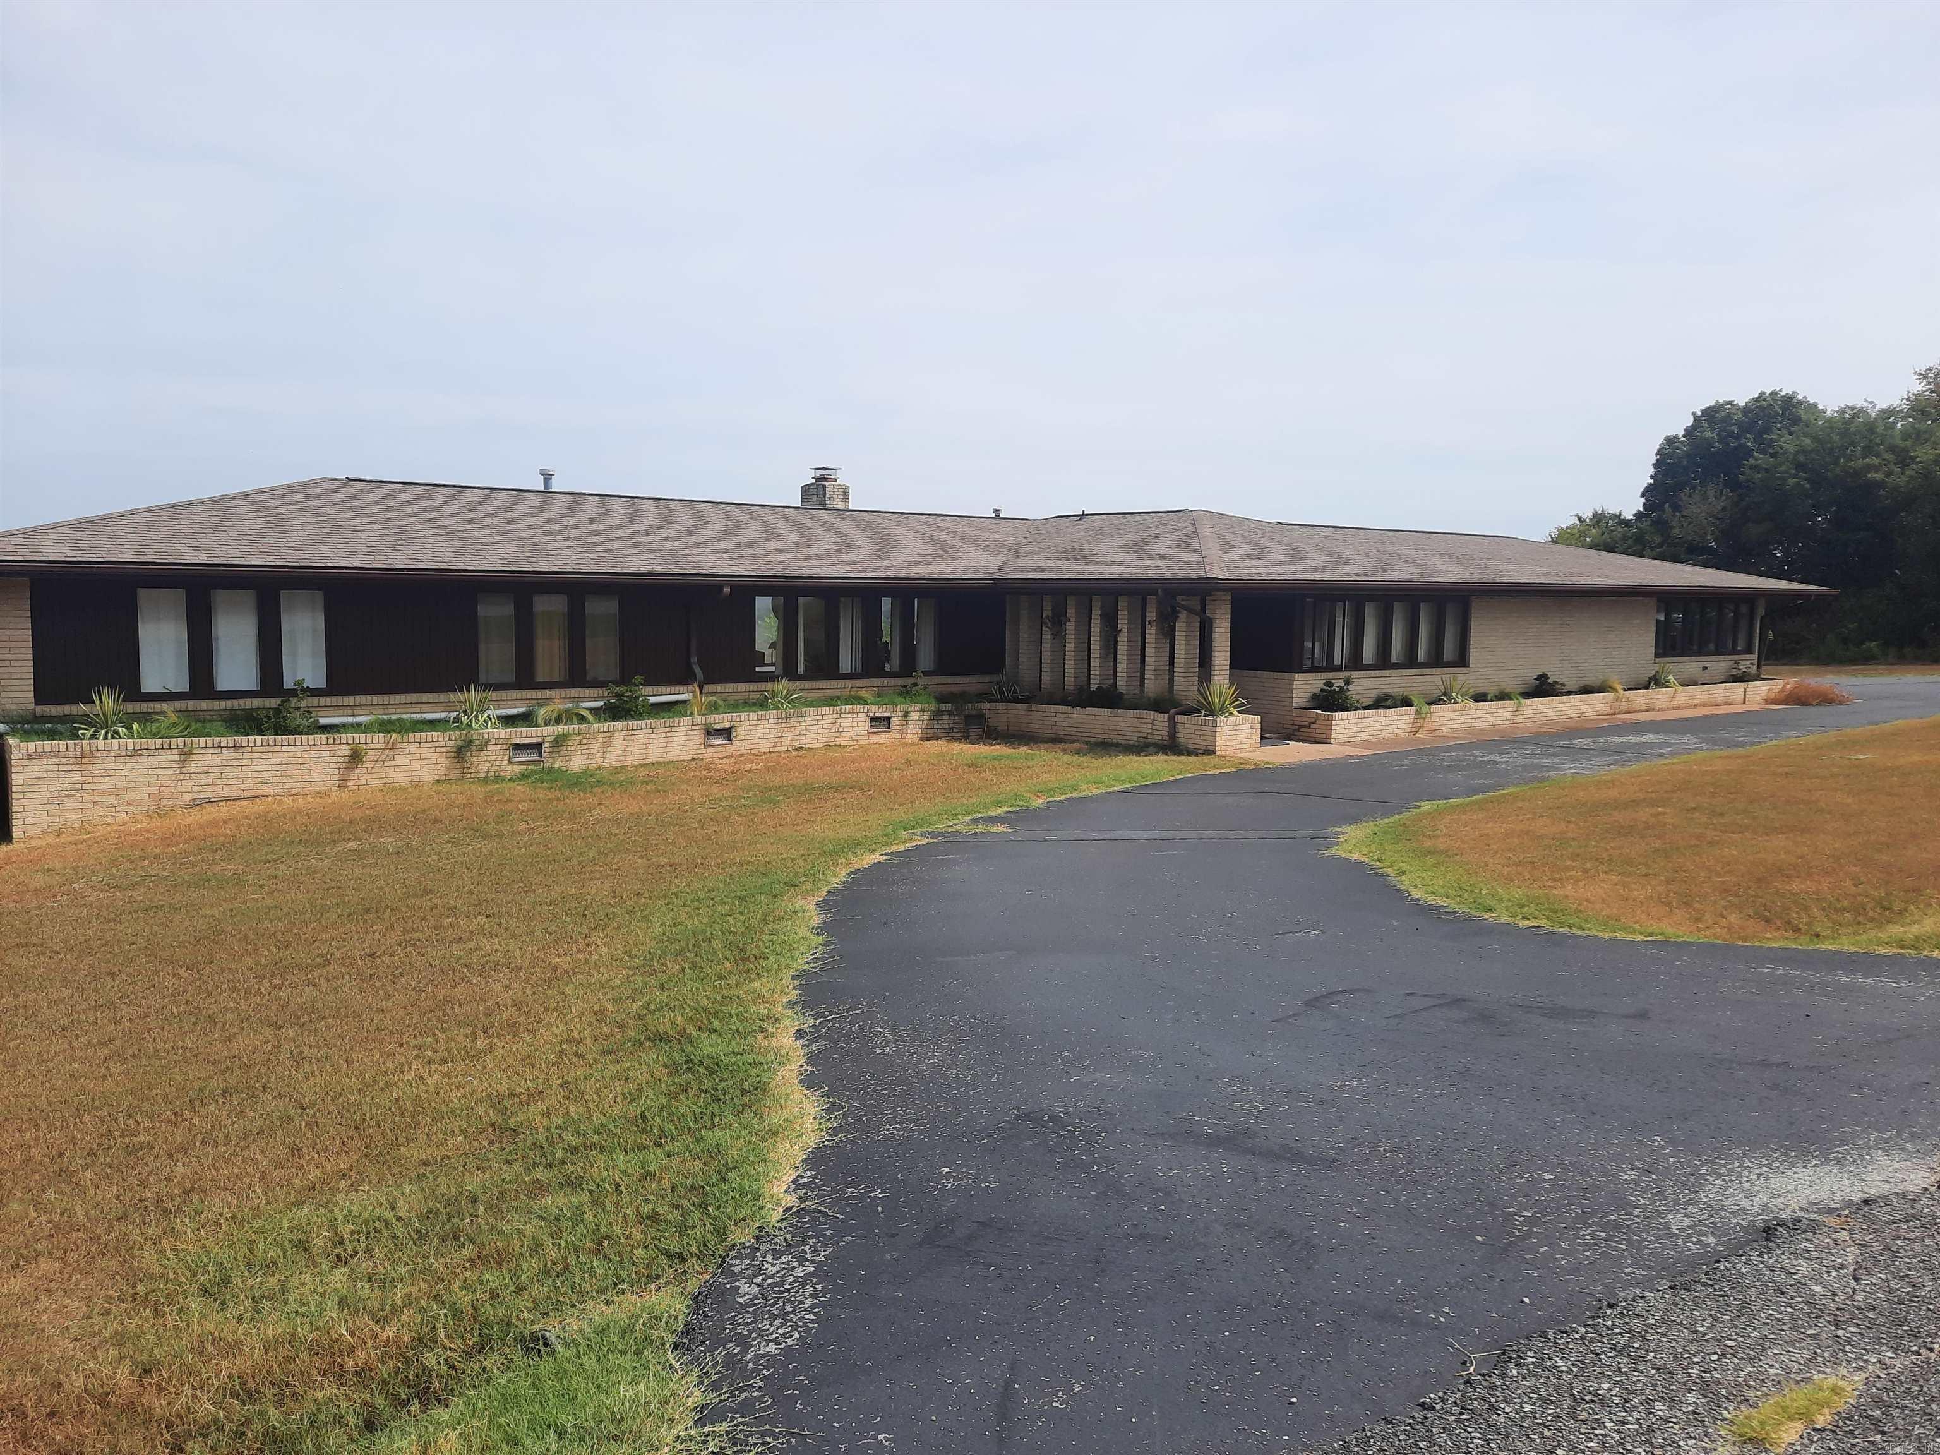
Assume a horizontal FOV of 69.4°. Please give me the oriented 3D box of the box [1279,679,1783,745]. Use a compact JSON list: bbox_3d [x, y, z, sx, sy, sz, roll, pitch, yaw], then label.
[{"bbox_3d":[11.387,-0.422,25.747,16.100,0.455,0.720,-4,7,-38],"label":"box"}]

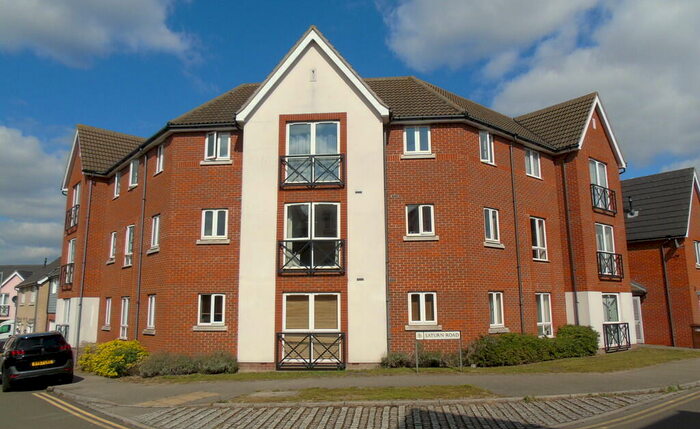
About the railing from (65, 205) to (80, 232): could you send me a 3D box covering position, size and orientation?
[{"bbox_3d":[-13.561,0.289,24.706,0.170,1.170,2.050,8,-13,-39],"label":"railing"}]

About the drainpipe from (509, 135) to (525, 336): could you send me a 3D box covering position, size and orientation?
[{"bbox_3d":[5.943,1.200,17.799,0.090,7.730,0.100,8,-13,-40],"label":"drainpipe"}]

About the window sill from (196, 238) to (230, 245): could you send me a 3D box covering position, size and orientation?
[{"bbox_3d":[-4.459,0.920,16.635,1.125,0.144,0.150,-1,-10,4],"label":"window sill"}]

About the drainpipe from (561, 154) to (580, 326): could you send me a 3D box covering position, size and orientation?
[{"bbox_3d":[8.424,1.408,19.246,0.095,7.380,0.085,8,-13,-39],"label":"drainpipe"}]

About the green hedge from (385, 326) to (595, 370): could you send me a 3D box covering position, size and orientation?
[{"bbox_3d":[4.938,4.199,16.187,8.066,1.020,1.726,4,-11,-25],"label":"green hedge"}]

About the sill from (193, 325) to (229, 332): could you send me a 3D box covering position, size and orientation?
[{"bbox_3d":[-4.403,3.625,16.035,1.105,0.160,0.140,-1,-10,4],"label":"sill"}]

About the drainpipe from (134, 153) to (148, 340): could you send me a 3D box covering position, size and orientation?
[{"bbox_3d":[-7.585,1.601,18.330,0.100,7.880,0.090,8,-13,-40],"label":"drainpipe"}]

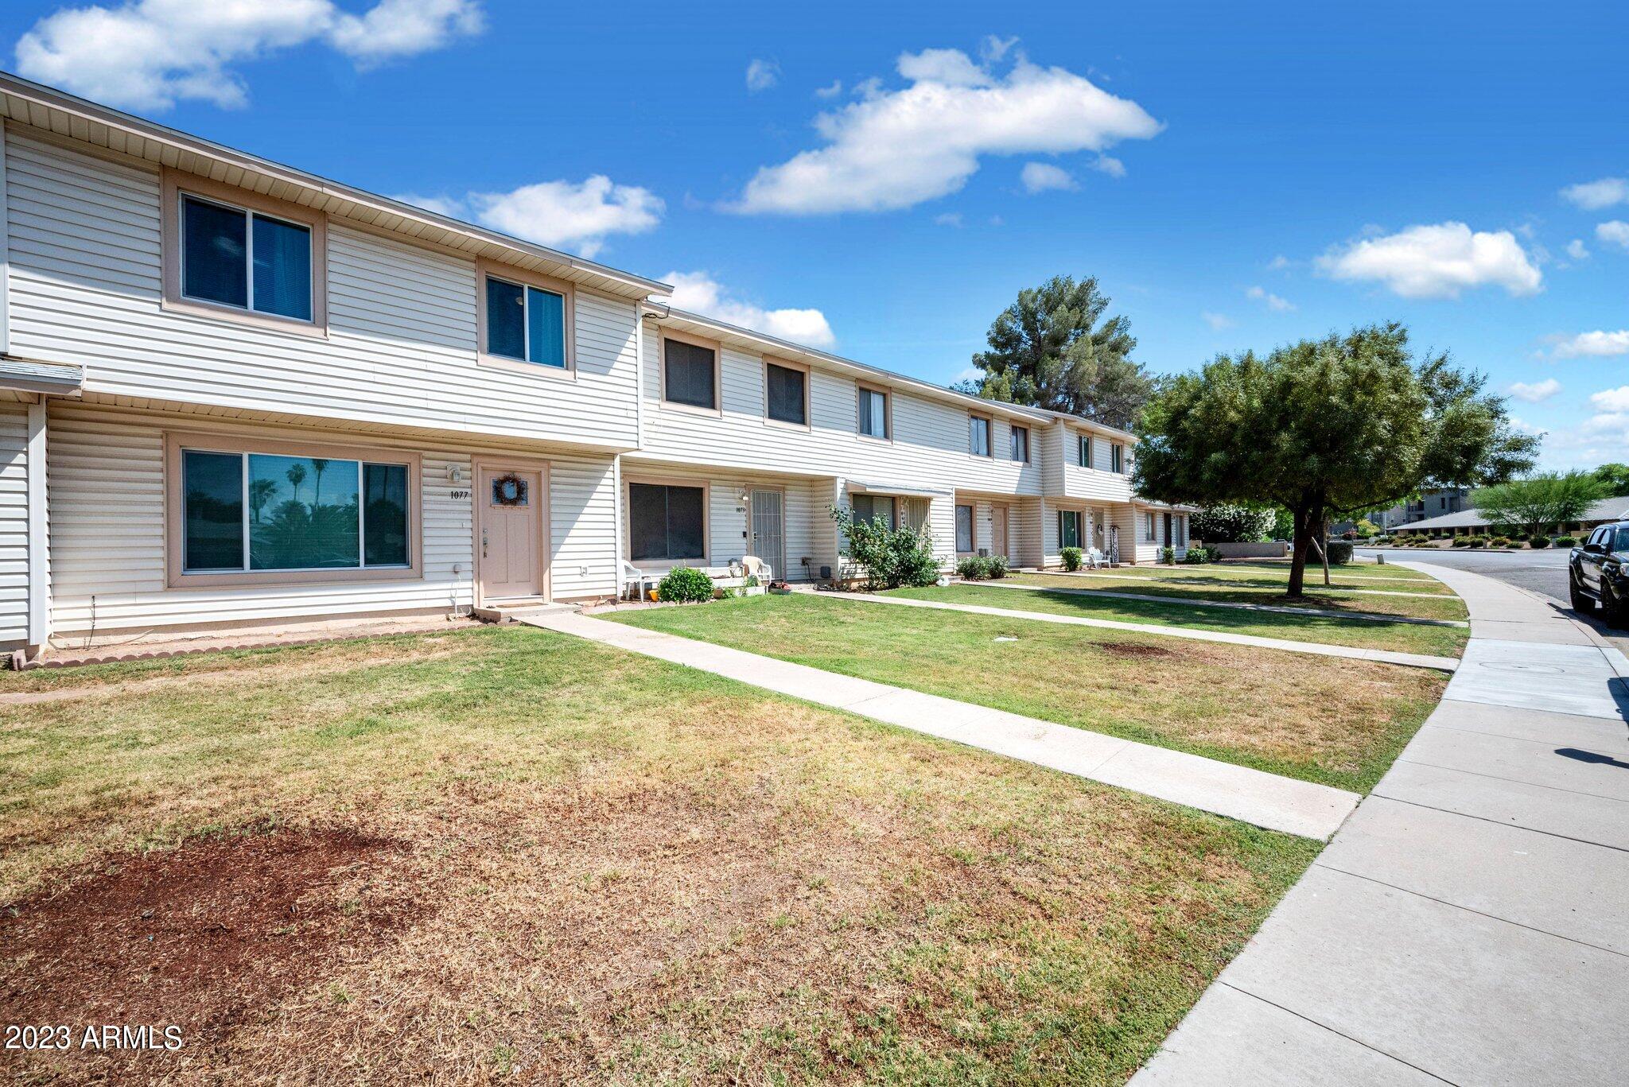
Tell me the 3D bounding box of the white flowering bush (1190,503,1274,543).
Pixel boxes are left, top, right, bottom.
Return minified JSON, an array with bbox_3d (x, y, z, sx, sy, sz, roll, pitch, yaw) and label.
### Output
[{"bbox_3d":[29.300,-1.200,48.000,5.600,3.800,4.300,-2,-1,31],"label":"white flowering bush"}]

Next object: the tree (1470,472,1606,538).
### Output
[{"bbox_3d":[63.800,-3.000,60.000,8.200,6.700,8.000,-1,-1,0],"label":"tree"}]

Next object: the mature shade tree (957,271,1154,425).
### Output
[{"bbox_3d":[16.200,-8.500,46.000,12.000,19.000,11.500,-1,-1,0],"label":"mature shade tree"}]

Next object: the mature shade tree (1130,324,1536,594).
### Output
[{"bbox_3d":[10.600,-1.820,14.700,7.200,5.900,6.800,-1,-1,0],"label":"mature shade tree"}]

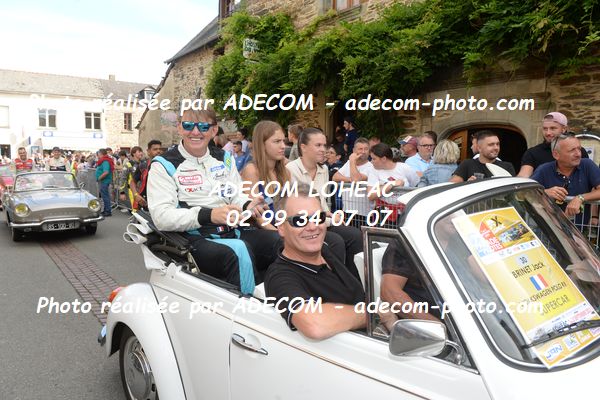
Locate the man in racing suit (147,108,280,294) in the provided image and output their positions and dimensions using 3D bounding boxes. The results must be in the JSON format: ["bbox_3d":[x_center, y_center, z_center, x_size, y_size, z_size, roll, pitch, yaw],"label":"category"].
[{"bbox_3d":[-0.490,0.117,2.179,0.580,1.230,0.740,-5,8,-38],"label":"man in racing suit"}]

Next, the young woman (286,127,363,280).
[{"bbox_3d":[0.160,0.097,2.649,0.470,1.170,0.700,-7,9,-45],"label":"young woman"}]

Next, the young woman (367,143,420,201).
[{"bbox_3d":[0.910,0.233,3.934,0.480,1.560,0.460,4,8,33],"label":"young woman"}]

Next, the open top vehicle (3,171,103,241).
[{"bbox_3d":[-5.740,0.012,9.060,1.580,1.280,4.220,-5,7,-38],"label":"open top vehicle"}]

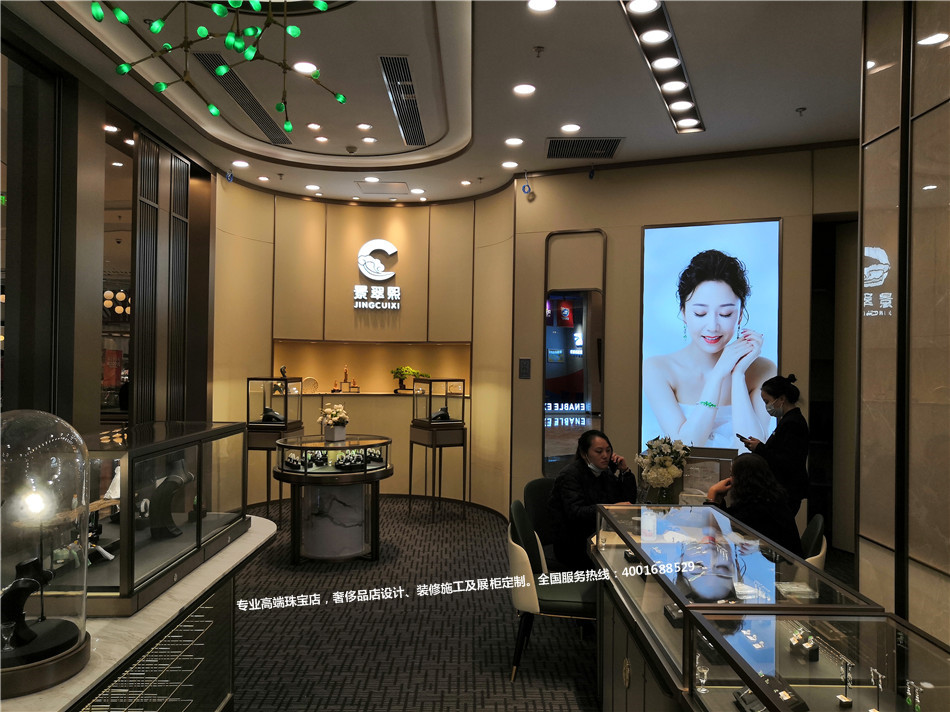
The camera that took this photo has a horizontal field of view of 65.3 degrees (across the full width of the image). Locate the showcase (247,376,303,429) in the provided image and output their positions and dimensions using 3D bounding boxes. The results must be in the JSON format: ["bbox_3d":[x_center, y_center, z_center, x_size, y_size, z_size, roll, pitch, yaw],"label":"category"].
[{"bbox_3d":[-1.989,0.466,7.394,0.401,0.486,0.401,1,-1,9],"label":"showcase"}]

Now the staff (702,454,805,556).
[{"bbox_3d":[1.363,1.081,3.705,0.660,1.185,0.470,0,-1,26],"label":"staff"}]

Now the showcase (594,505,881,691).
[{"bbox_3d":[0.827,1.135,2.725,0.570,0.905,1.500,1,0,0],"label":"showcase"}]

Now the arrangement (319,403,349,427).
[{"bbox_3d":[-1.196,0.492,6.263,0.260,0.215,0.240,1,-1,0],"label":"arrangement"}]

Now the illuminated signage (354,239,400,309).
[{"bbox_3d":[-1.190,-0.998,9.036,0.569,0.860,0.060,1,-1,-11],"label":"illuminated signage"}]

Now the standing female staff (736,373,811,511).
[{"bbox_3d":[1.802,0.902,4.438,0.400,1.578,0.440,1,-1,-16],"label":"standing female staff"}]

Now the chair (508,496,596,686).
[{"bbox_3d":[0.471,1.165,3.710,0.550,0.850,0.500,1,-1,17],"label":"chair"}]

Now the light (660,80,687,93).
[{"bbox_3d":[1.456,-1.978,5.414,0.183,0.040,0.183,1,-1,24],"label":"light"}]

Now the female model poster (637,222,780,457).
[{"bbox_3d":[2.162,-0.145,6.879,1.277,2.219,0.070,1,-1,24],"label":"female model poster"}]

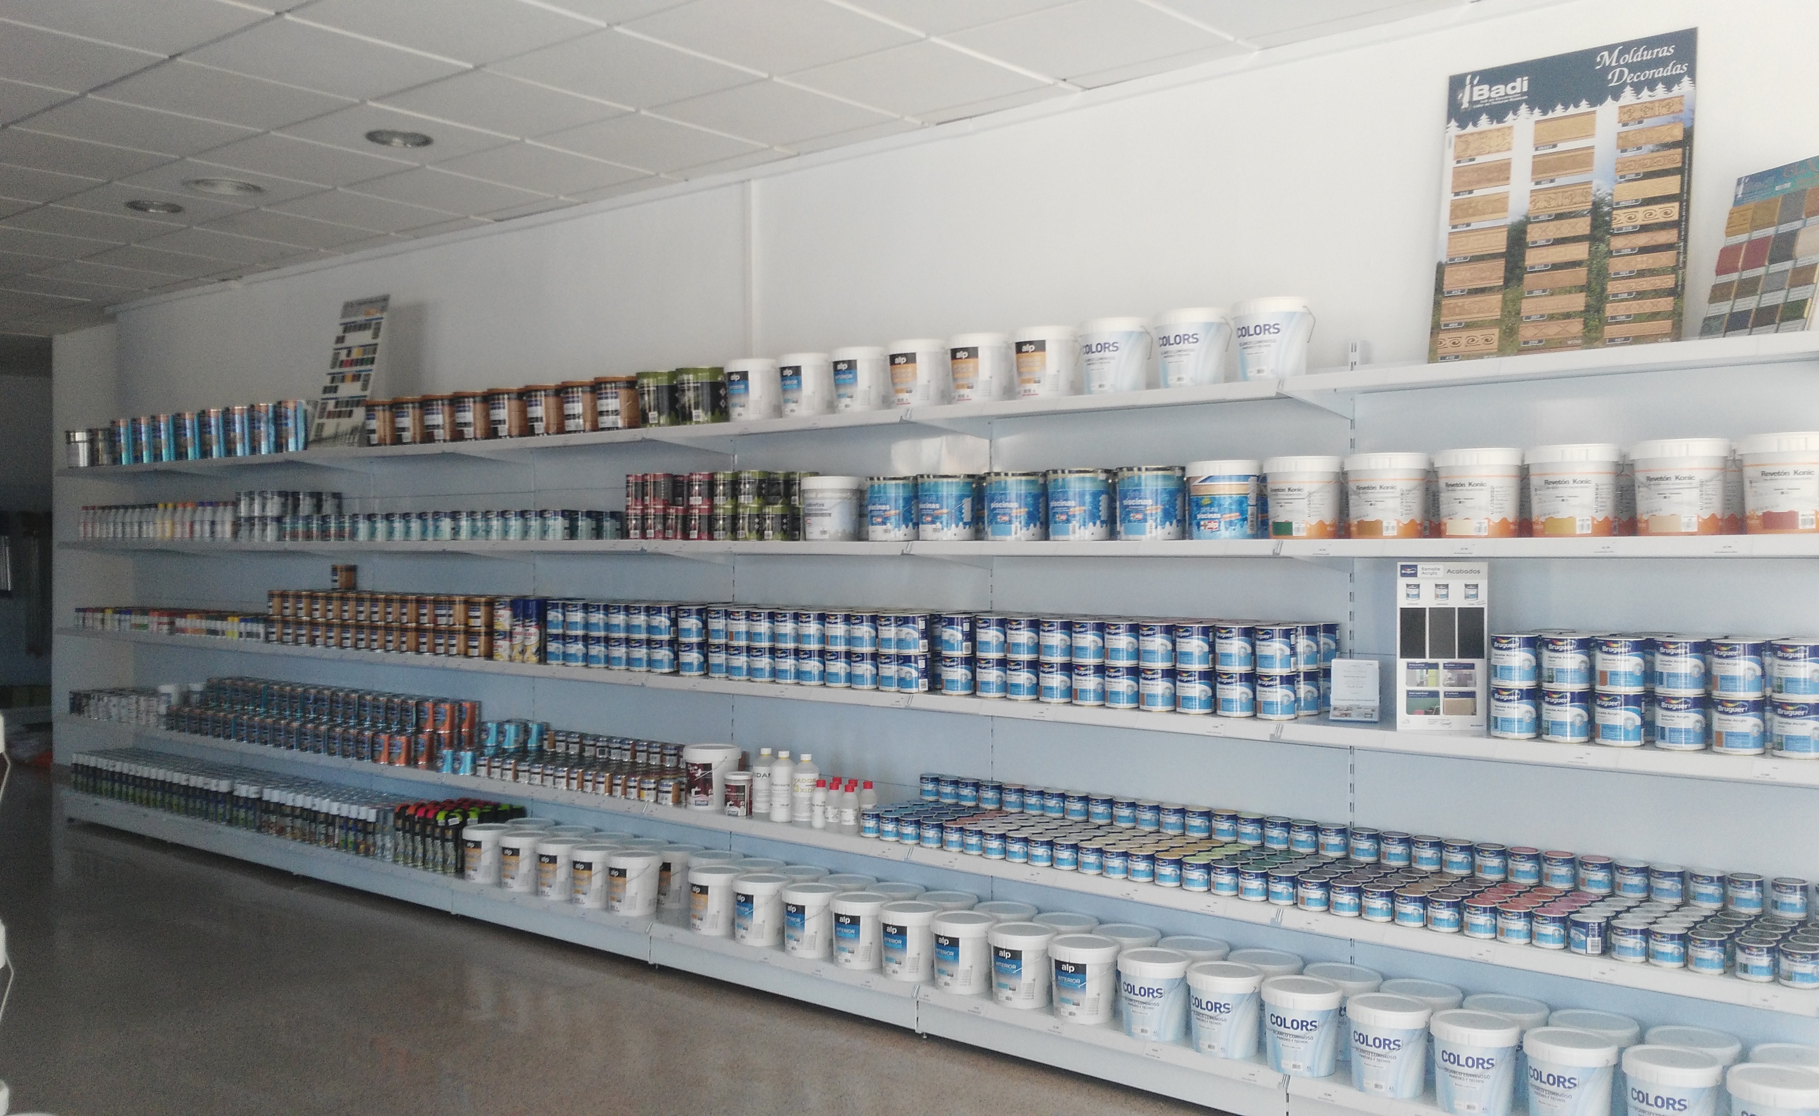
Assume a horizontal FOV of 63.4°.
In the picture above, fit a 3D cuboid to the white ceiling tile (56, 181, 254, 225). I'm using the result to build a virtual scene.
[{"bbox_3d":[-3.153,-1.464,6.157,0.600,0.020,0.600,1,2,38],"label":"white ceiling tile"}]

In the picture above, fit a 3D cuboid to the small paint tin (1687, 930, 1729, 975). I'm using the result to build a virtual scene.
[{"bbox_3d":[1.741,0.859,3.208,0.073,0.078,0.073,1,1,38],"label":"small paint tin"}]

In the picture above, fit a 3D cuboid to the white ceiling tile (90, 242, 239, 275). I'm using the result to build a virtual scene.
[{"bbox_3d":[-3.692,-1.495,7.339,0.595,0.020,0.595,1,2,38],"label":"white ceiling tile"}]

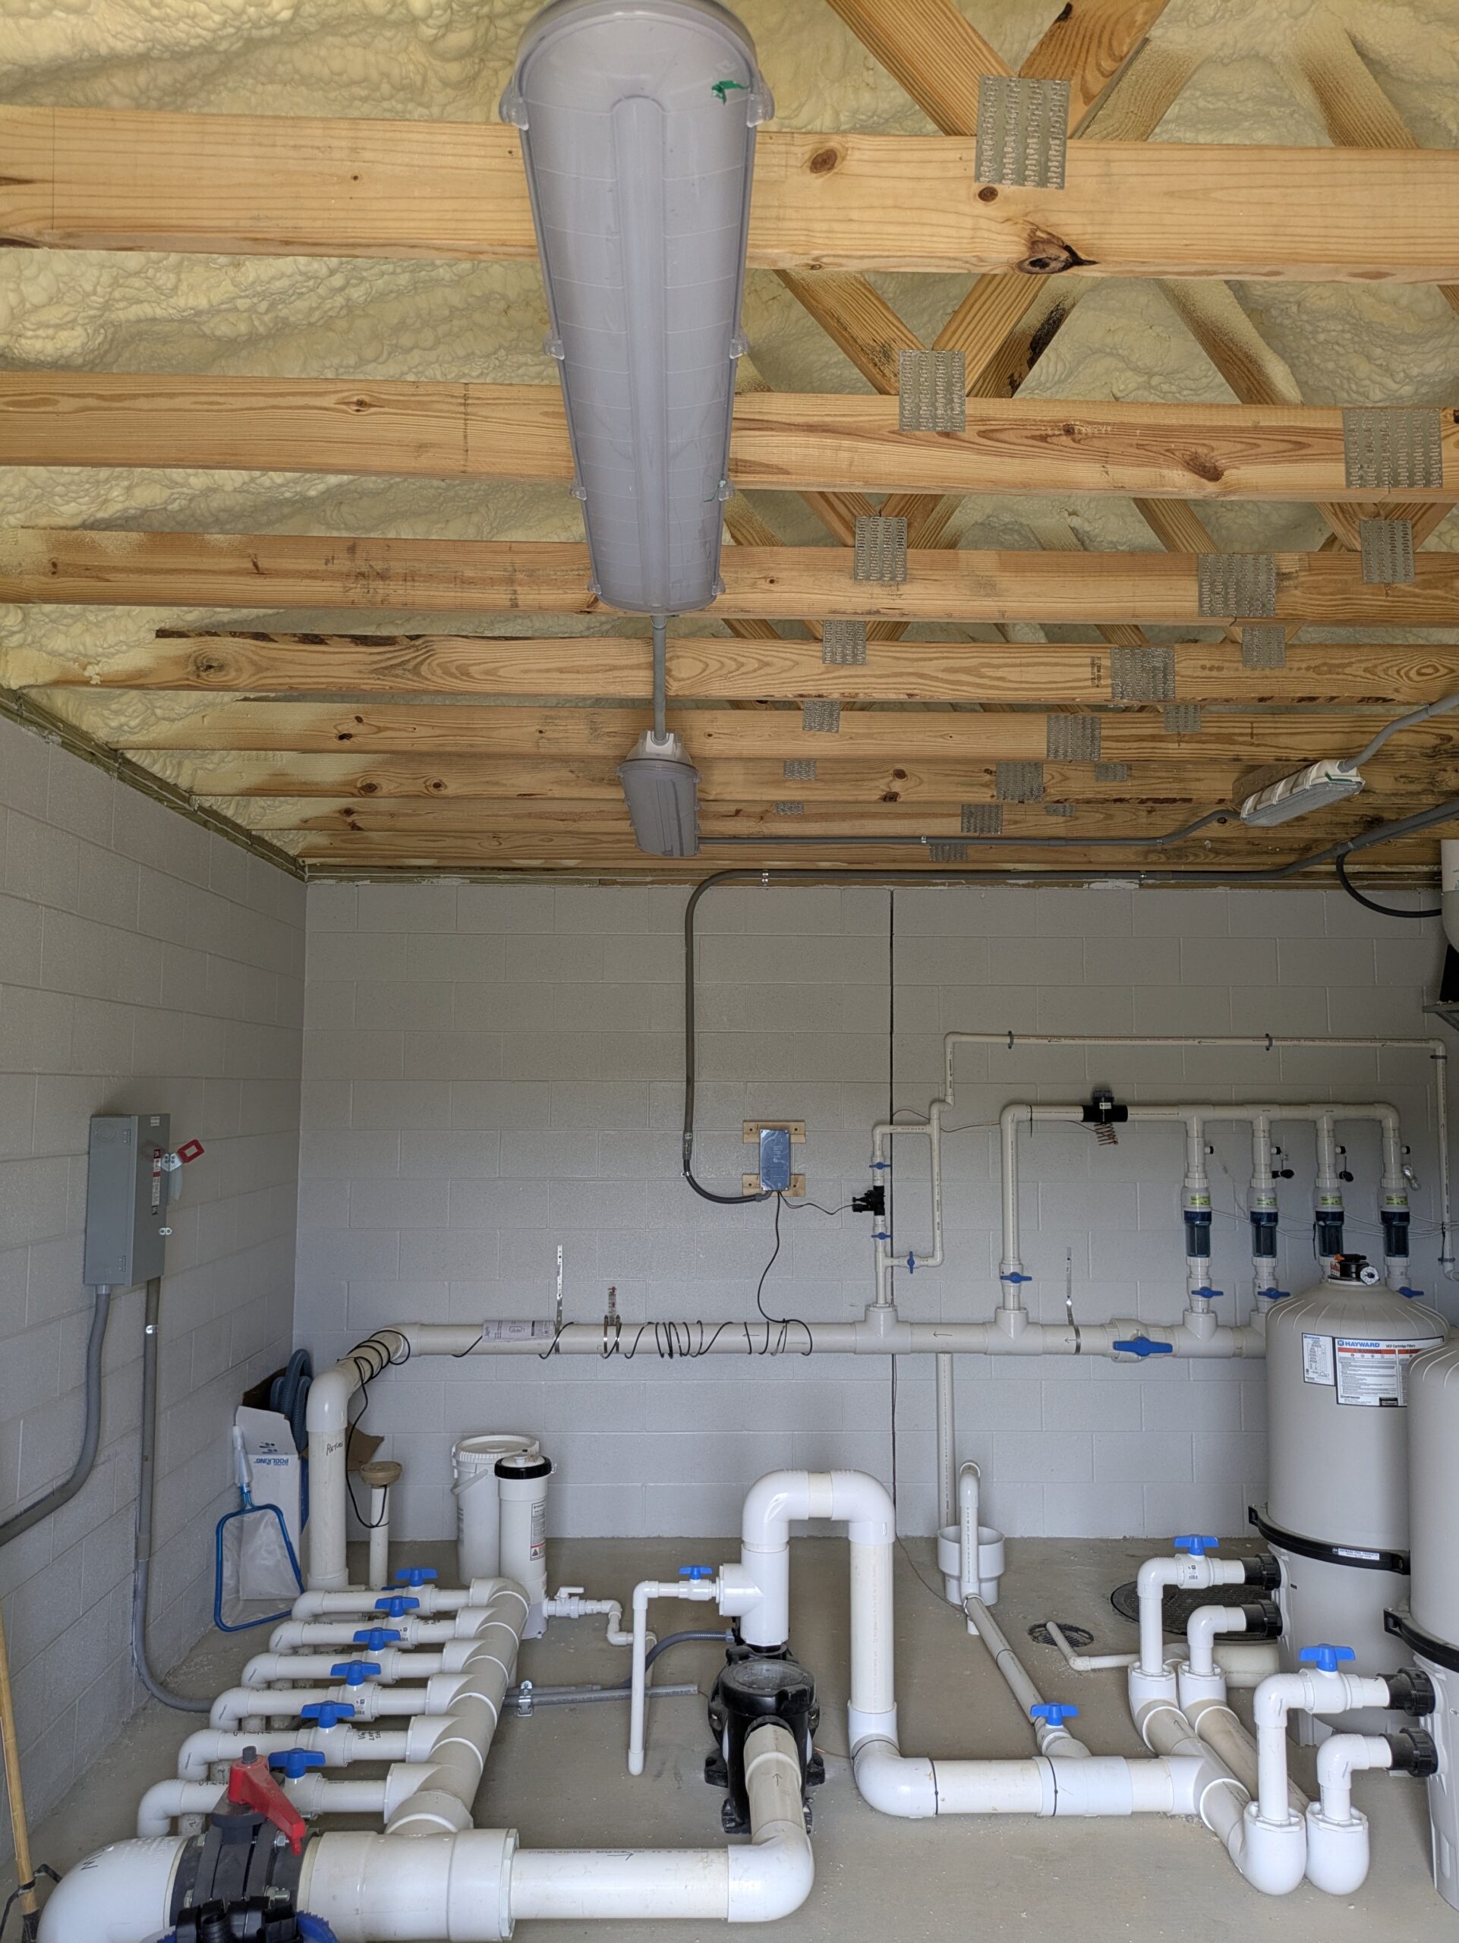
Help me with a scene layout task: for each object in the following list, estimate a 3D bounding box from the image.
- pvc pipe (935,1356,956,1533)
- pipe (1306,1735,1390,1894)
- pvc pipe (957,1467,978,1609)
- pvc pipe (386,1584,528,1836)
[{"bbox_3d":[0.867,1.908,5.608,0.064,0.771,0.064,0,-5,-1],"label":"pvc pipe"},{"bbox_3d":[1.433,1.937,3.263,0.199,0.319,0.180,0,-5,-1],"label":"pipe"},{"bbox_3d":[0.806,1.903,4.729,0.065,0.482,0.090,0,-5,-2],"label":"pvc pipe"},{"bbox_3d":[-0.704,1.946,3.748,0.200,0.144,1.545,0,-5,-2],"label":"pvc pipe"}]

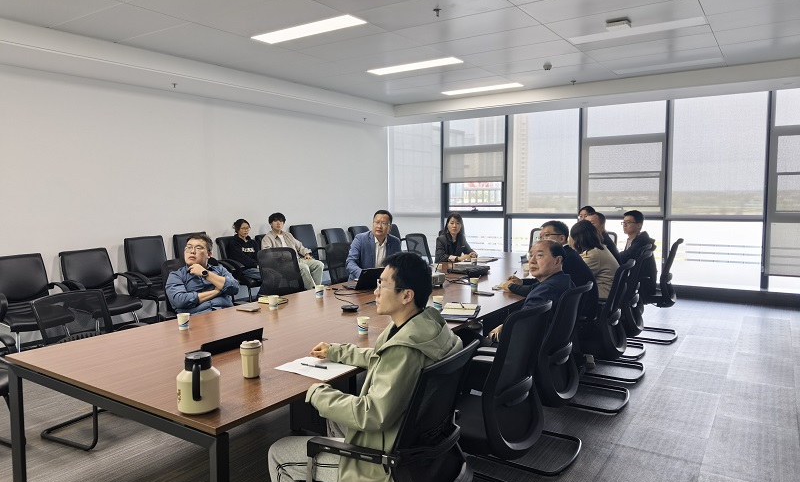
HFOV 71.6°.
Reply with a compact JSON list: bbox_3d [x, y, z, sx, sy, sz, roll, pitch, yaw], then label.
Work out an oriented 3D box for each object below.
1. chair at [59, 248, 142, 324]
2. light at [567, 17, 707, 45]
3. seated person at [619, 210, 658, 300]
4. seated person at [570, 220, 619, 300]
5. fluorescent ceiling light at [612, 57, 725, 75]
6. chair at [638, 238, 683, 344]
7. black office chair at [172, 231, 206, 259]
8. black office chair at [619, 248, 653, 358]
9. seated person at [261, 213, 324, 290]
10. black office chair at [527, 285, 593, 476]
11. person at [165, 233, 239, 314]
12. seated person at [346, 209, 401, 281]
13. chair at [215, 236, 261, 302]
[{"bbox_3d":[-2.997,0.610,5.622,0.677,0.995,0.586,3,6,34],"label":"chair"},{"bbox_3d":[2.181,-1.961,5.166,1.200,0.060,0.280,3,6,34],"label":"light"},{"bbox_3d":[2.456,0.342,6.071,0.788,1.333,0.525,2,6,27],"label":"seated person"},{"bbox_3d":[1.626,0.464,4.804,0.720,1.260,0.480,2,6,31],"label":"seated person"},{"bbox_3d":[3.178,-2.099,6.613,1.200,0.050,0.250,3,6,34],"label":"fluorescent ceiling light"},{"bbox_3d":[2.664,0.505,5.978,0.600,1.020,0.580,2,6,28],"label":"chair"},{"bbox_3d":[-2.304,0.471,6.668,0.656,1.076,0.586,3,6,34],"label":"black office chair"},{"bbox_3d":[2.093,0.560,5.462,0.600,1.010,0.580,2,6,31],"label":"black office chair"},{"bbox_3d":[-1.481,0.261,7.749,0.850,1.290,0.600,3,6,34],"label":"seated person"},{"bbox_3d":[0.781,0.754,3.352,0.600,1.010,0.580,2,6,31],"label":"black office chair"},{"bbox_3d":[-1.424,0.579,4.263,0.620,1.250,0.800,-5,7,-43],"label":"person"},{"bbox_3d":[-0.192,0.394,5.621,0.586,1.363,0.788,-2,5,-18],"label":"seated person"},{"bbox_3d":[-1.986,0.438,7.322,0.640,1.020,0.600,3,6,34],"label":"chair"}]

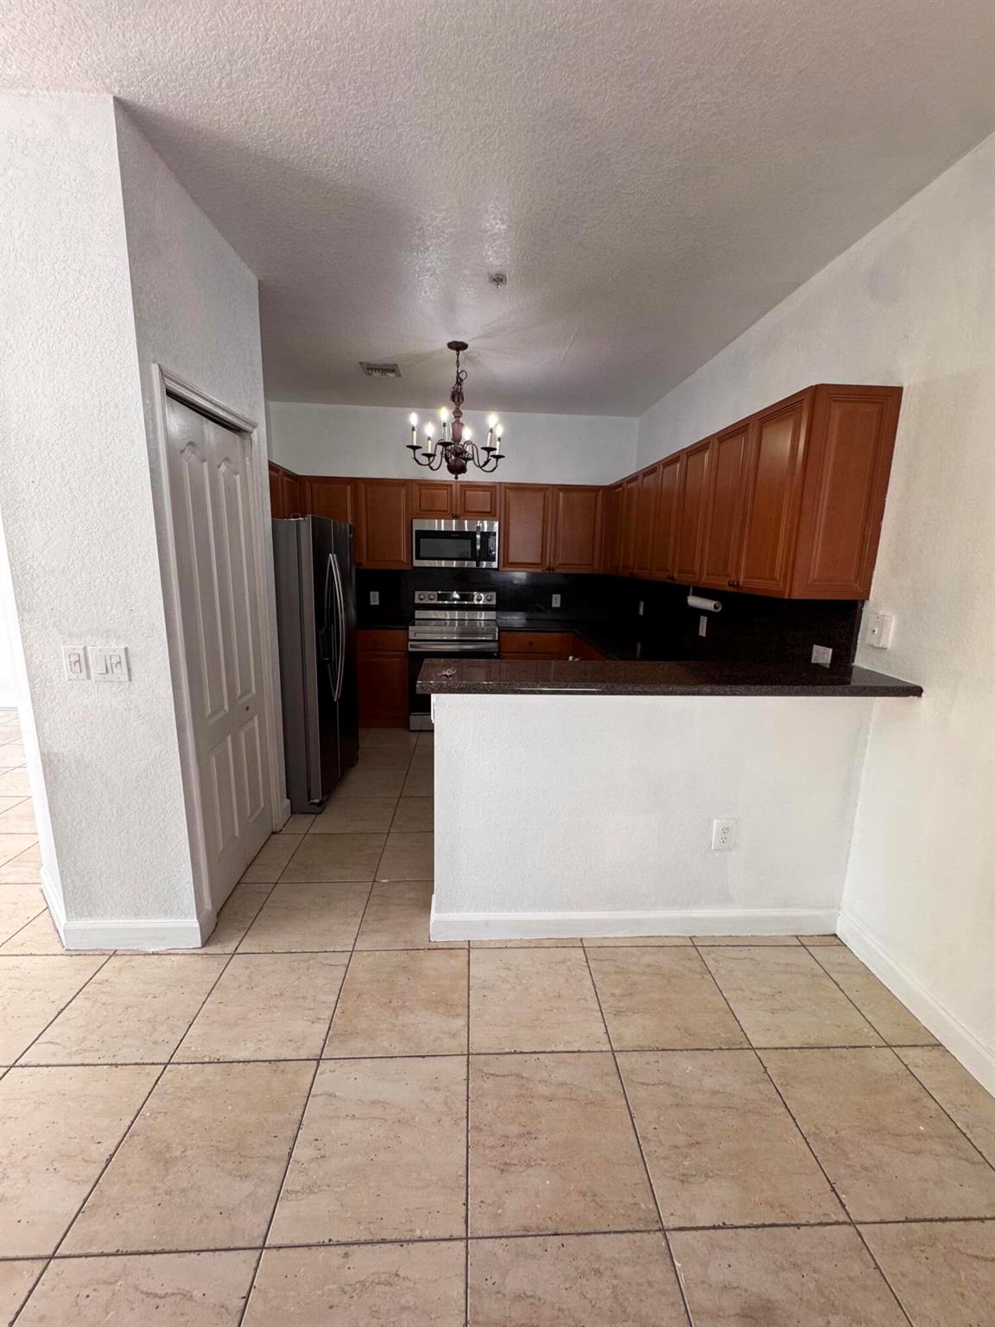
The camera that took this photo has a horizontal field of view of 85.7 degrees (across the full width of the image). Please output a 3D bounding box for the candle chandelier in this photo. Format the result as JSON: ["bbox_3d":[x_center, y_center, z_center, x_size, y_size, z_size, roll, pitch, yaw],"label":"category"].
[{"bbox_3d":[-0.257,-1.597,3.422,0.630,0.790,0.630,1,12,-3],"label":"candle chandelier"}]

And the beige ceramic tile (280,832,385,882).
[{"bbox_3d":[-0.824,0.996,2.763,0.453,0.010,0.453,1,12,-3],"label":"beige ceramic tile"}]

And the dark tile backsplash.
[{"bbox_3d":[-0.087,-0.348,3.626,2.893,0.470,3.160,1,12,-3],"label":"dark tile backsplash"}]

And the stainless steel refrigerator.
[{"bbox_3d":[-1.415,-0.047,3.466,0.850,1.730,0.900,1,12,-3],"label":"stainless steel refrigerator"}]

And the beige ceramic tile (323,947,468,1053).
[{"bbox_3d":[-0.327,1.183,1.889,0.453,0.010,0.453,1,12,-3],"label":"beige ceramic tile"}]

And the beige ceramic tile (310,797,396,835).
[{"bbox_3d":[-0.845,0.904,3.210,0.453,0.010,0.453,1,12,-3],"label":"beige ceramic tile"}]

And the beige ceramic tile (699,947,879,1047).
[{"bbox_3d":[1.040,1.192,1.950,0.451,0.010,0.451,1,12,-3],"label":"beige ceramic tile"}]

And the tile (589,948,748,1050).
[{"bbox_3d":[0.586,1.192,1.933,0.453,0.010,0.453,1,12,-3],"label":"tile"}]

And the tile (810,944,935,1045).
[{"bbox_3d":[1.348,1.195,1.964,0.155,0.010,0.451,1,12,-3],"label":"tile"}]

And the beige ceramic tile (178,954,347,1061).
[{"bbox_3d":[-0.782,1.175,1.864,0.451,0.010,0.451,1,12,-3],"label":"beige ceramic tile"}]

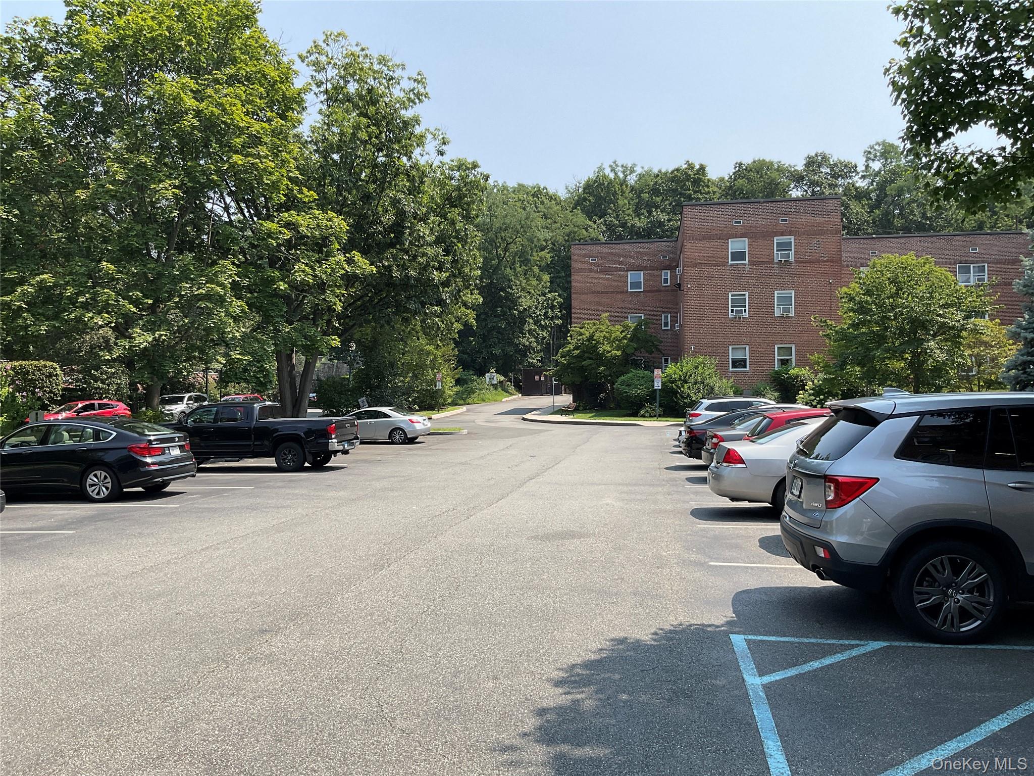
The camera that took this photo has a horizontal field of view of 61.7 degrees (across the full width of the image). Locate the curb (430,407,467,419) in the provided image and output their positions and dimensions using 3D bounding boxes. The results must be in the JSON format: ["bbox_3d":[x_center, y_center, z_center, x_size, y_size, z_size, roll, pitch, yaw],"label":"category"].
[{"bbox_3d":[-3.900,1.500,50.500,0.900,0.300,7.500,-1,-1,12],"label":"curb"}]

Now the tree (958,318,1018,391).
[{"bbox_3d":[24.800,-1.750,45.500,3.800,4.000,3.800,-1,-1,9],"label":"tree"}]

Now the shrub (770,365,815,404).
[{"bbox_3d":[13.300,-0.100,42.000,2.000,2.050,1.800,0,-1,10],"label":"shrub"}]

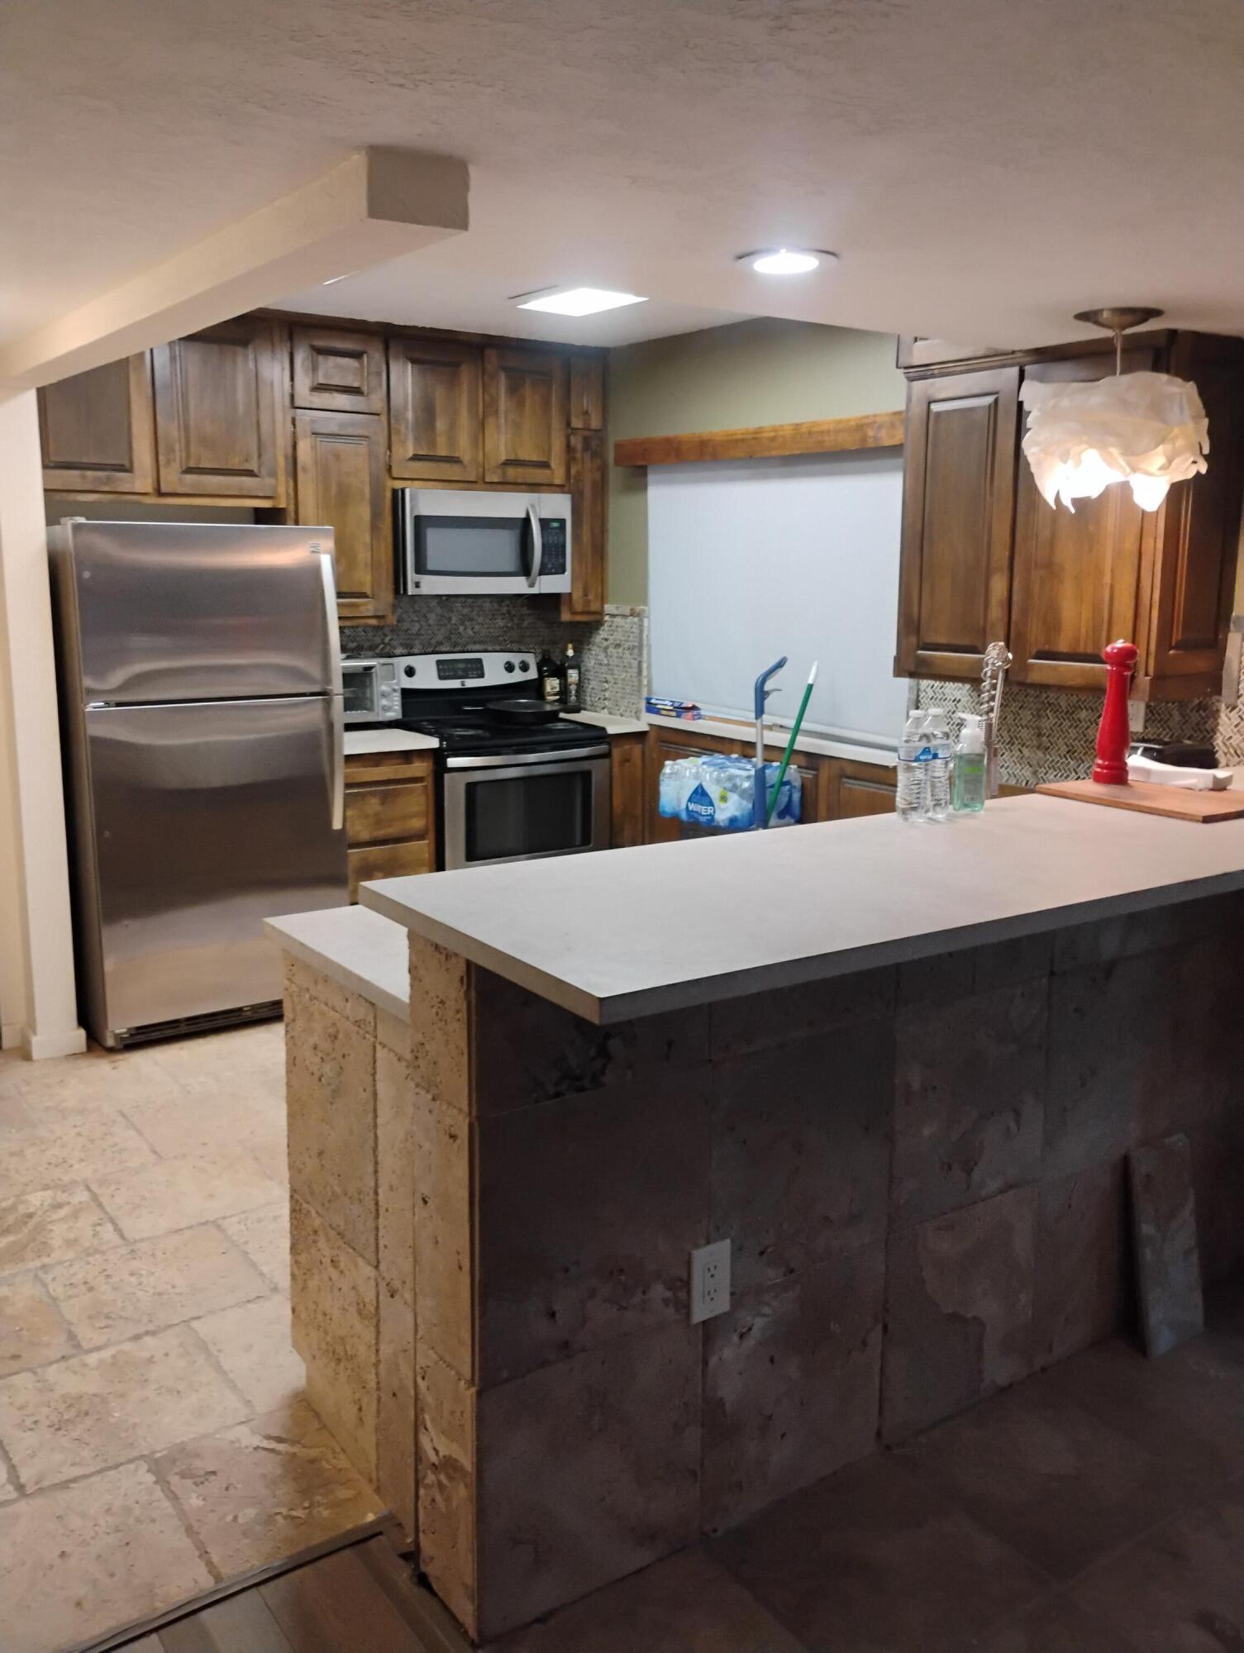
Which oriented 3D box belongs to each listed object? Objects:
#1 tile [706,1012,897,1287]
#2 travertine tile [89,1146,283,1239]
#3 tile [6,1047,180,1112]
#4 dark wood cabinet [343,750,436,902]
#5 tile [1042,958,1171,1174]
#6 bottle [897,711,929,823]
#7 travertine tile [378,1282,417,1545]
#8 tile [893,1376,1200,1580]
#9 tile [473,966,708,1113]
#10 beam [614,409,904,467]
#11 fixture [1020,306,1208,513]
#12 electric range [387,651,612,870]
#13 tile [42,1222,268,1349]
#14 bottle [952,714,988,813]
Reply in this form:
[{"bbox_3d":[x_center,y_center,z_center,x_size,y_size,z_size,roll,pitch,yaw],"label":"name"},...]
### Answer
[{"bbox_3d":[0.292,0.536,2.191,0.405,0.402,0.018,-7,13,-34],"label":"tile"},{"bbox_3d":[-1.096,0.927,3.389,0.404,0.015,0.396,-7,13,-34],"label":"travertine tile"},{"bbox_3d":[-1.570,0.782,4.002,0.402,0.018,0.402,-7,13,-34],"label":"tile"},{"bbox_3d":[-1.040,0.115,5.224,0.390,0.880,0.600,-7,13,-34],"label":"dark wood cabinet"},{"bbox_3d":[0.963,0.463,2.679,0.405,0.413,0.015,-7,13,-34],"label":"tile"},{"bbox_3d":[0.572,-0.116,2.612,0.065,0.208,0.065,-7,12,-34],"label":"bottle"},{"bbox_3d":[-0.358,0.935,2.161,0.015,0.405,0.143,-7,13,-34],"label":"travertine tile"},{"bbox_3d":[0.762,1.163,2.410,0.413,0.015,0.409,-7,13,-34],"label":"tile"},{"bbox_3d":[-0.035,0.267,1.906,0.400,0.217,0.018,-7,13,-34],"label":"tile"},{"bbox_3d":[0.493,-1.362,4.746,0.080,0.105,1.700,-7,13,-34],"label":"beam"},{"bbox_3d":[1.063,-0.897,2.905,0.406,0.396,0.406,-7,13,-34],"label":"fixture"},{"bbox_3d":[-0.527,-0.080,5.550,0.762,1.200,0.700,-7,12,-34],"label":"electric range"},{"bbox_3d":[-1.022,1.006,2.933,0.395,0.014,0.375,-7,12,-34],"label":"tile"},{"bbox_3d":[0.718,-0.135,2.767,0.070,0.192,0.068,-5,11,-28],"label":"bottle"}]

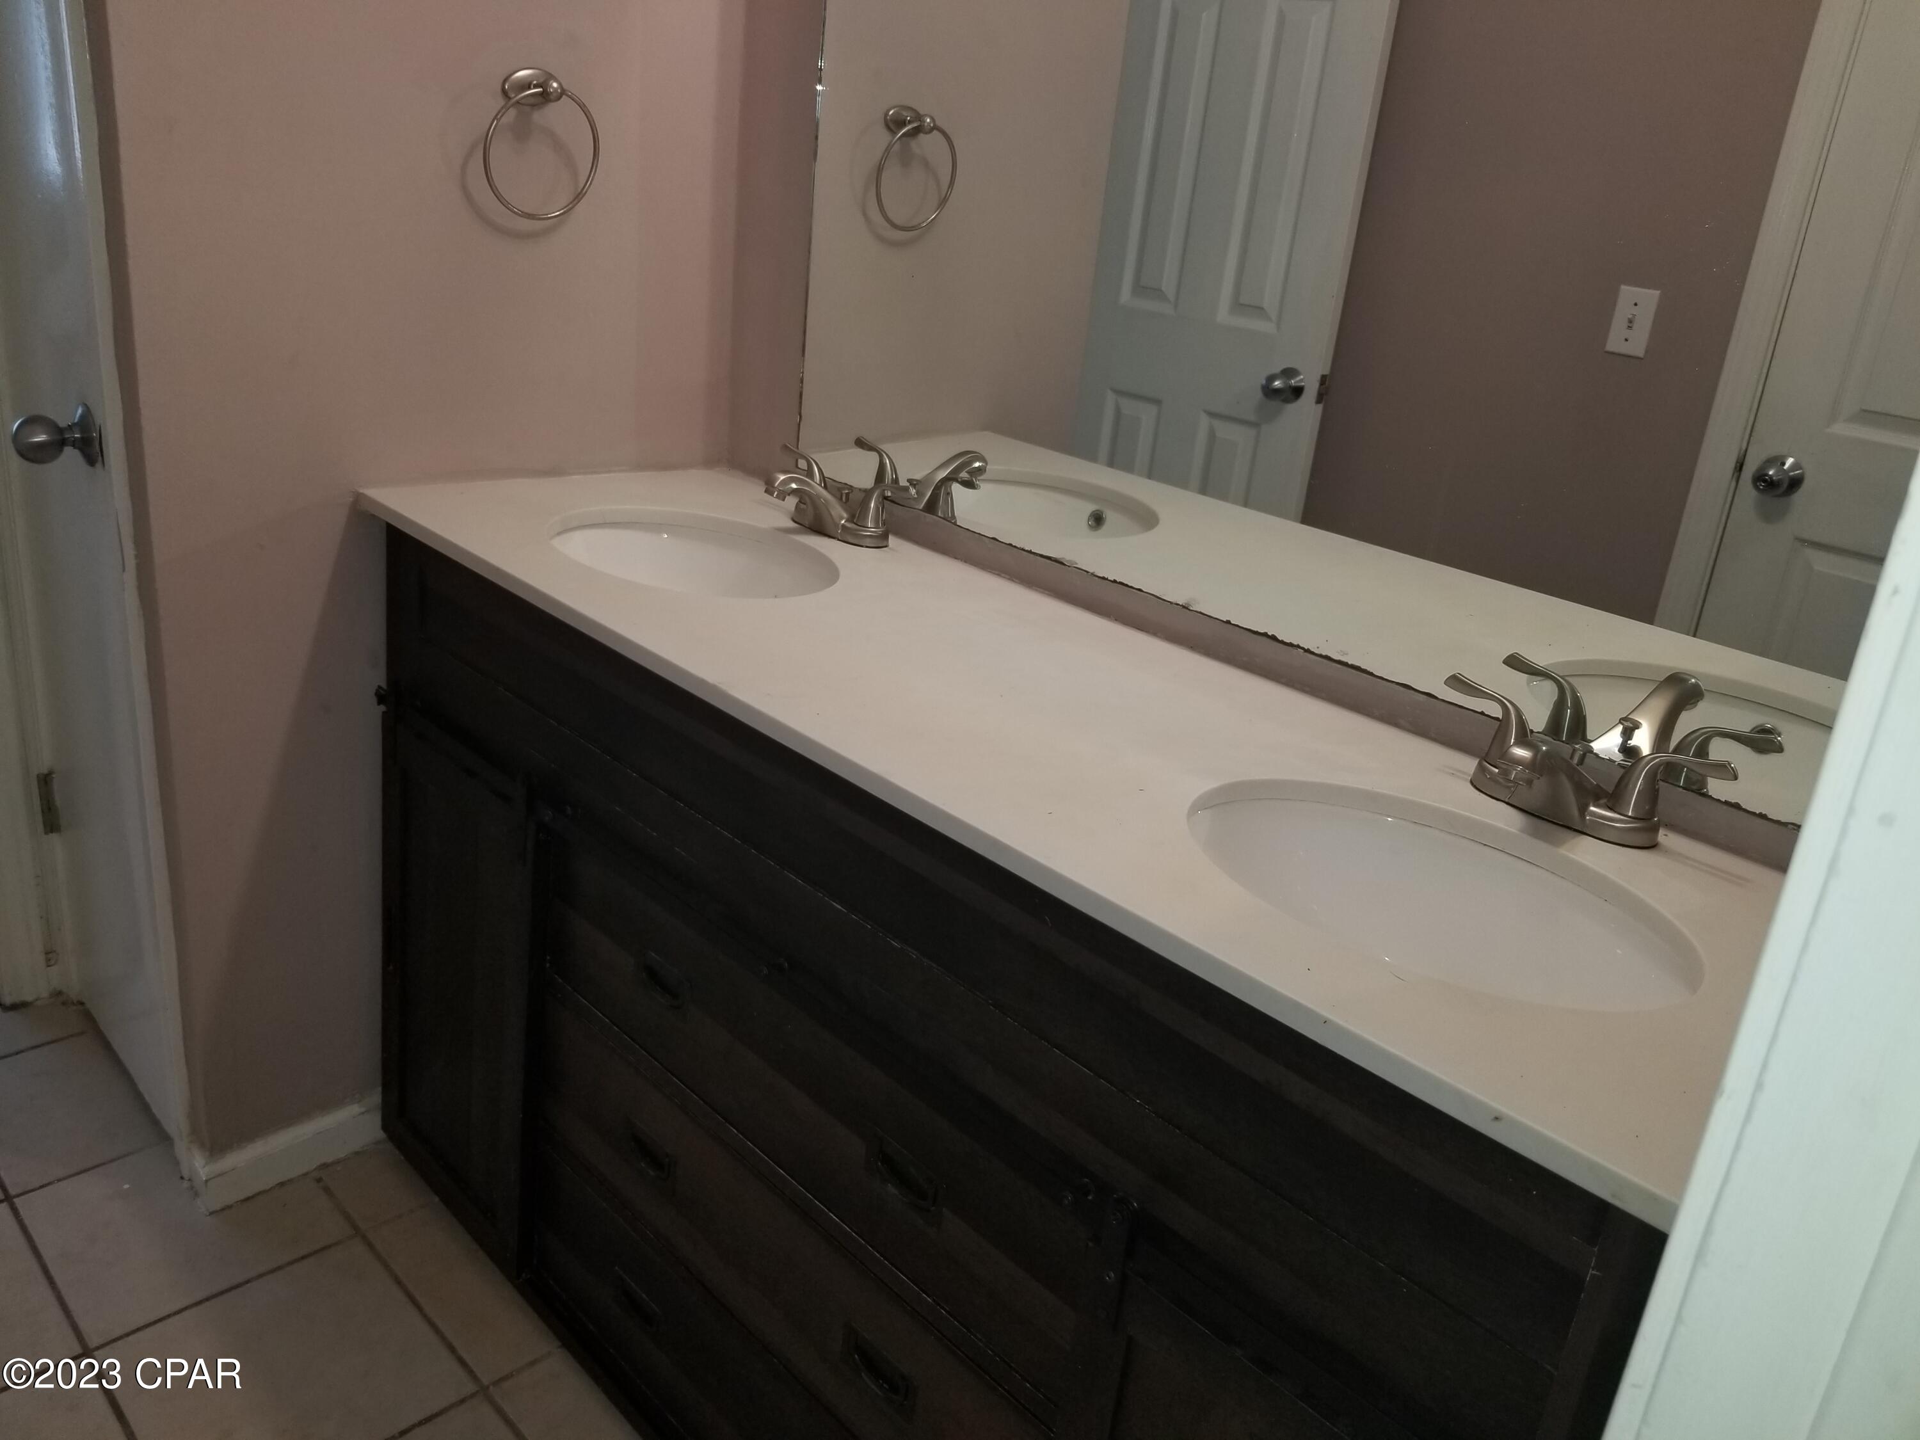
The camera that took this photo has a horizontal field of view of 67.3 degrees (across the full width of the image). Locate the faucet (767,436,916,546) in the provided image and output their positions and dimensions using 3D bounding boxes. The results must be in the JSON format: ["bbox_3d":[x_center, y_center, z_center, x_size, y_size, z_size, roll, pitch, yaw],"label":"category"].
[{"bbox_3d":[-0.177,-0.274,1.797,0.249,0.092,0.165,26,27,39],"label":"faucet"}]

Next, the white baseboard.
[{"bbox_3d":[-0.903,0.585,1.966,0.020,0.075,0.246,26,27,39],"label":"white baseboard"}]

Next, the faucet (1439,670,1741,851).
[{"bbox_3d":[0.488,0.046,1.200,0.248,0.092,0.172,26,27,39],"label":"faucet"}]

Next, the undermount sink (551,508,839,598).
[{"bbox_3d":[-0.313,-0.128,1.713,0.400,0.154,0.330,26,27,39],"label":"undermount sink"}]

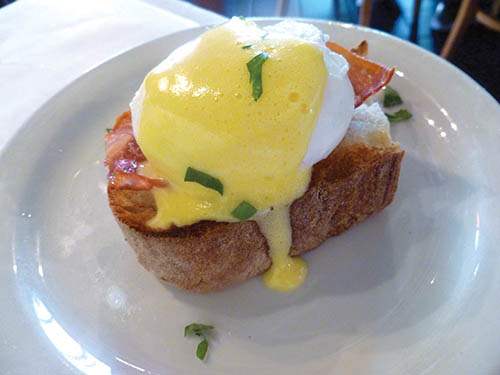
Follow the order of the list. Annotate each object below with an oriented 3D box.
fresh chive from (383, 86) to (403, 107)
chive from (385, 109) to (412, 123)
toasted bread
[{"bbox_3d":[0.083,-0.053,0.236,0.011,0.004,0.011,-7,49,0],"label":"fresh chive"},{"bbox_3d":[0.083,-0.041,0.228,0.016,0.004,0.007,-13,50,-5],"label":"chive"},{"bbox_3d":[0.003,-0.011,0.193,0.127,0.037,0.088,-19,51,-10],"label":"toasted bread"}]

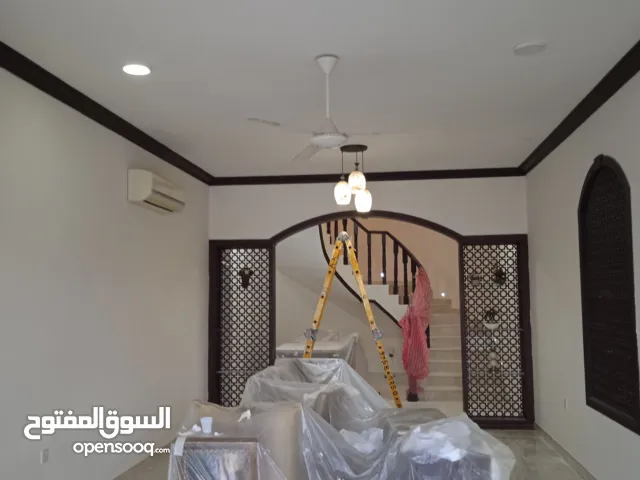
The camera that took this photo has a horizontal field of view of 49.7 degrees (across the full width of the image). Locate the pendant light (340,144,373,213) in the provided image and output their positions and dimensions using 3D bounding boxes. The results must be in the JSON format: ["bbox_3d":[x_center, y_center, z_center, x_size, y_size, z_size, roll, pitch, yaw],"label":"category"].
[{"bbox_3d":[0.360,-0.603,6.960,0.336,0.679,0.332,-1,-5,6],"label":"pendant light"}]

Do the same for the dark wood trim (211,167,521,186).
[{"bbox_3d":[0.532,-0.775,8.521,3.923,0.092,0.097,-1,-5,6],"label":"dark wood trim"}]

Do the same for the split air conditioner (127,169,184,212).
[{"bbox_3d":[-1.540,-0.452,6.595,0.226,0.285,0.964,-1,-5,6],"label":"split air conditioner"}]

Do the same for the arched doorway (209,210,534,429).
[{"bbox_3d":[0.564,0.966,8.504,3.923,2.650,0.220,-1,-5,6],"label":"arched doorway"}]

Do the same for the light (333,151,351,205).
[{"bbox_3d":[0.229,-0.620,6.931,0.172,0.545,0.172,-1,-5,6],"label":"light"}]

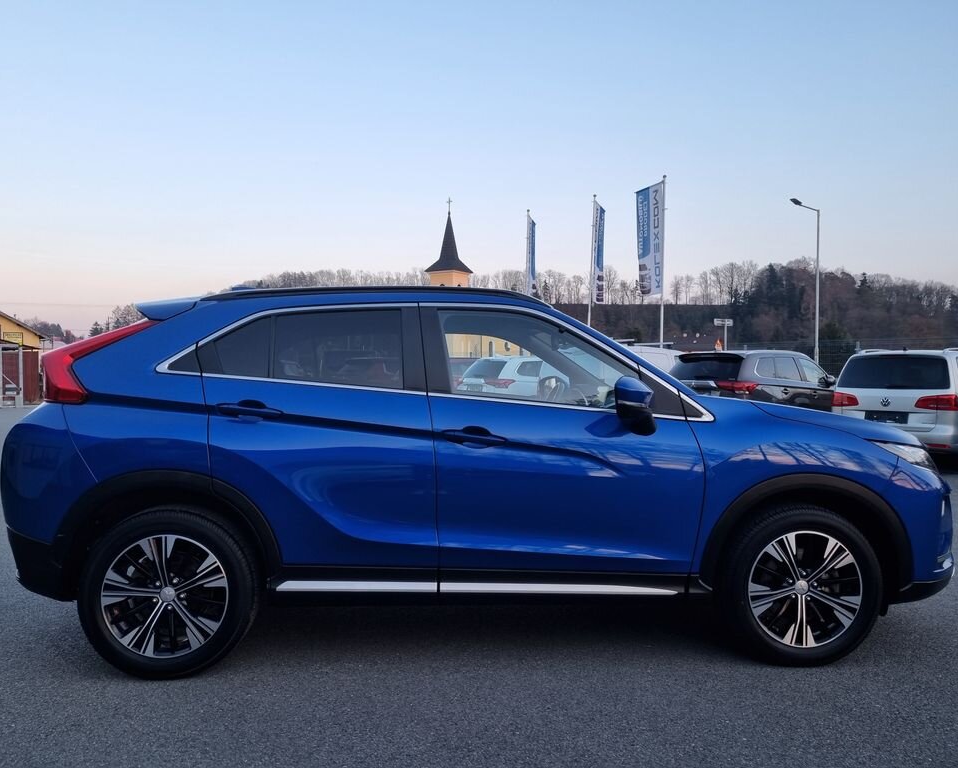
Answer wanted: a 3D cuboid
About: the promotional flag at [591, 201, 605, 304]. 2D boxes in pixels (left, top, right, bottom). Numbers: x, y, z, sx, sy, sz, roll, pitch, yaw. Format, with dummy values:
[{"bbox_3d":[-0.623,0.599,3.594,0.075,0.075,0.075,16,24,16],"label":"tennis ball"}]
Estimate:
[{"bbox_3d":[3.823,-4.067,24.291,0.080,3.150,1.260,1,0,25],"label":"promotional flag"}]

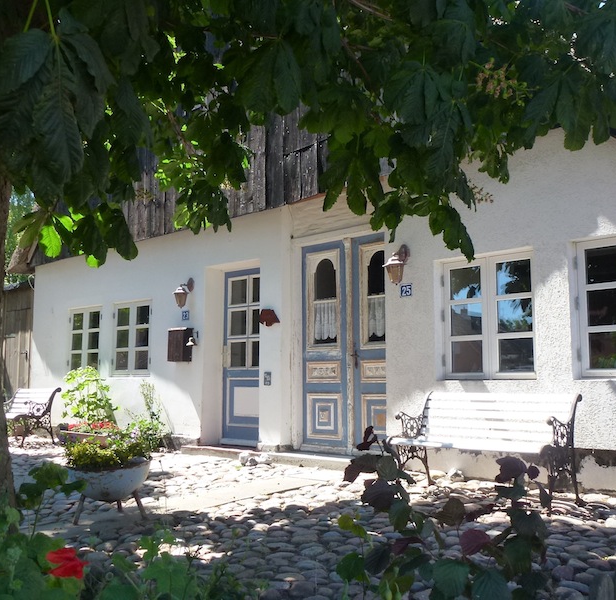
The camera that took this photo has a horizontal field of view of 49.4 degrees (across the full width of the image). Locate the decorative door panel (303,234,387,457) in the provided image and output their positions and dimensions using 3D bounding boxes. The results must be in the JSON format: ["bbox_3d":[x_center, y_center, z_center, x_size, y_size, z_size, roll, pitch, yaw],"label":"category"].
[{"bbox_3d":[0.434,0.470,7.106,1.264,2.234,0.118,-6,-10,39],"label":"decorative door panel"}]

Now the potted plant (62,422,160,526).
[{"bbox_3d":[-1.202,1.054,4.198,0.568,0.598,0.549,-6,-10,39],"label":"potted plant"}]

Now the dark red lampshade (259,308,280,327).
[{"bbox_3d":[-0.408,0.185,7.100,0.210,0.190,0.210,-6,-9,42],"label":"dark red lampshade"}]

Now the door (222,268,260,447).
[{"bbox_3d":[-0.726,0.685,8.083,0.843,2.127,0.108,-6,-10,39],"label":"door"}]

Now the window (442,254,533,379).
[{"bbox_3d":[1.615,0.158,5.918,0.911,1.078,0.108,-6,-10,39],"label":"window"}]

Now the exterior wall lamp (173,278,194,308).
[{"bbox_3d":[-1.556,-0.085,8.403,0.196,0.402,0.274,-6,-10,39],"label":"exterior wall lamp"}]

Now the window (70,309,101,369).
[{"bbox_3d":[-3.336,0.629,9.985,0.892,1.039,0.108,-6,-10,39],"label":"window"}]

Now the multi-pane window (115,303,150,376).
[{"bbox_3d":[-2.429,0.533,9.242,0.892,1.039,0.108,-6,-10,39],"label":"multi-pane window"}]

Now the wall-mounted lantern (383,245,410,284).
[{"bbox_3d":[0.846,-0.341,6.247,0.196,0.402,0.274,-6,-10,39],"label":"wall-mounted lantern"}]

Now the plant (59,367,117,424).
[{"bbox_3d":[-2.923,1.291,8.967,0.706,0.784,0.588,-6,-10,39],"label":"plant"}]

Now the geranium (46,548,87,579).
[{"bbox_3d":[-0.504,0.548,1.400,0.078,0.064,0.066,-6,-10,39],"label":"geranium"}]

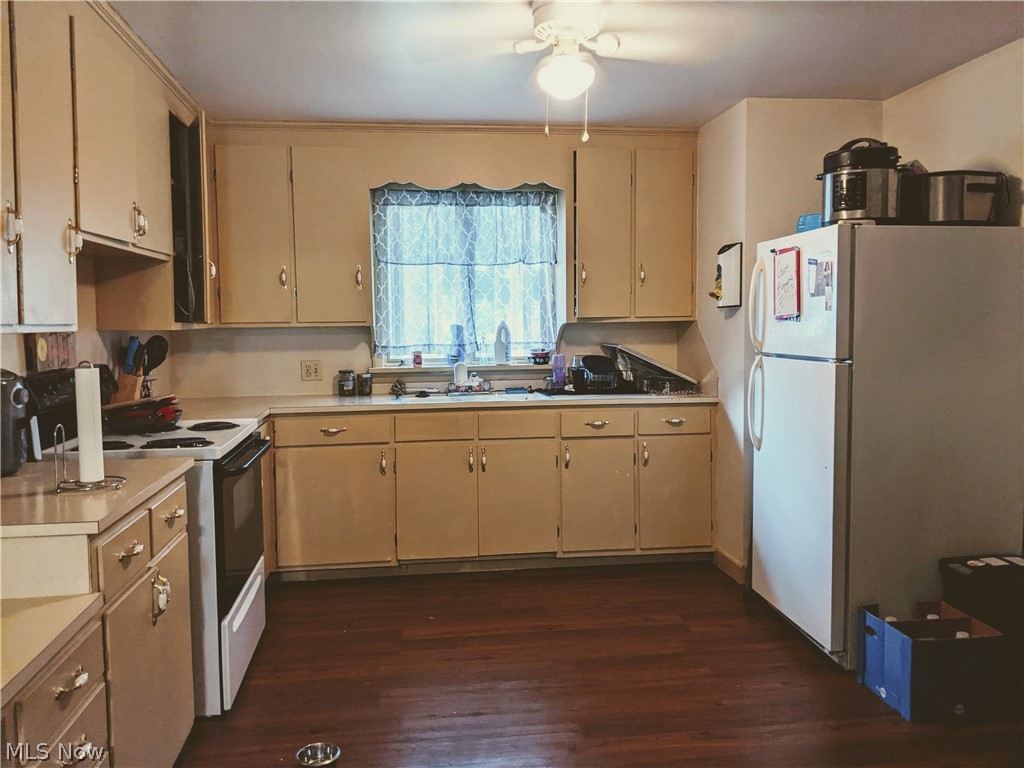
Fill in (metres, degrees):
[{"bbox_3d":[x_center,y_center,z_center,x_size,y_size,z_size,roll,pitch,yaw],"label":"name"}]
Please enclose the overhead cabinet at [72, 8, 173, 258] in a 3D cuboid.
[{"bbox_3d":[-1.537,-0.807,2.873,0.327,0.665,0.987,-1,4,-8],"label":"overhead cabinet"}]

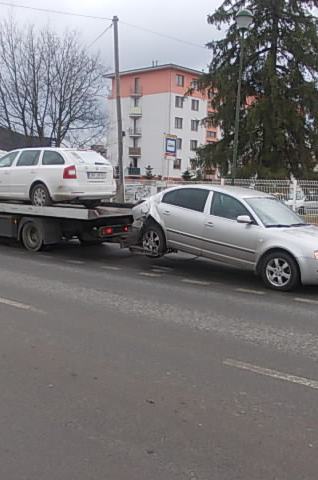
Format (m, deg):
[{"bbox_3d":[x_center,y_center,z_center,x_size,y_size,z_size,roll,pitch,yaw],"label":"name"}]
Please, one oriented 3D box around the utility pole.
[{"bbox_3d":[-1.384,-4.118,17.937,0.300,7.007,0.300,-1,7,0],"label":"utility pole"}]

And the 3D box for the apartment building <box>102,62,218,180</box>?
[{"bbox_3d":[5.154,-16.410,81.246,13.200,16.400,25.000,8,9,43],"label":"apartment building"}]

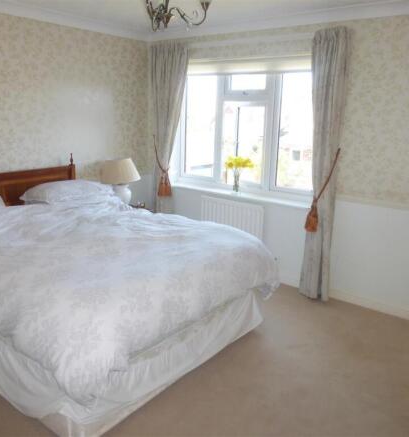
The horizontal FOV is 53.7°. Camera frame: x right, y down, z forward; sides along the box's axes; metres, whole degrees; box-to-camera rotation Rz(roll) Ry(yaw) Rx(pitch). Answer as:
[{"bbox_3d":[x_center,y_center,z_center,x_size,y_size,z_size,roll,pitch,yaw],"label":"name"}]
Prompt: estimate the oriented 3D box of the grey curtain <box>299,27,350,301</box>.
[{"bbox_3d":[0.974,-0.372,3.386,0.330,2.220,0.160,12,19,35],"label":"grey curtain"}]

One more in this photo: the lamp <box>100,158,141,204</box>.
[{"bbox_3d":[-0.817,-0.328,3.931,0.385,0.480,0.385,1,15,0],"label":"lamp"}]

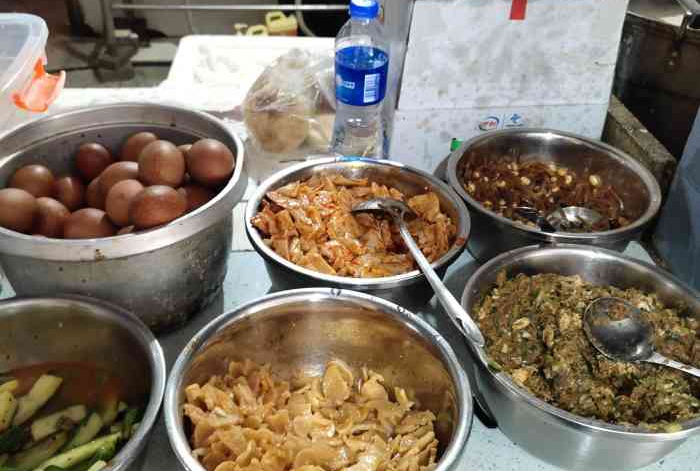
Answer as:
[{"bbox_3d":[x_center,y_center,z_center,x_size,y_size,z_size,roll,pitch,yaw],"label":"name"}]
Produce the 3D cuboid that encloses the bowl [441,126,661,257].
[{"bbox_3d":[0.214,-0.024,0.887,0.217,0.093,0.217,2,37,-1],"label":"bowl"}]

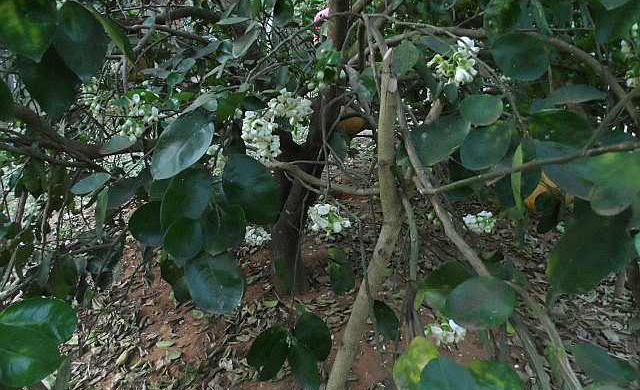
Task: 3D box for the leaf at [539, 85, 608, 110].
[{"bbox_3d":[0.481,-0.184,0.850,0.140,0.052,0.060,0,13,0],"label":"leaf"}]

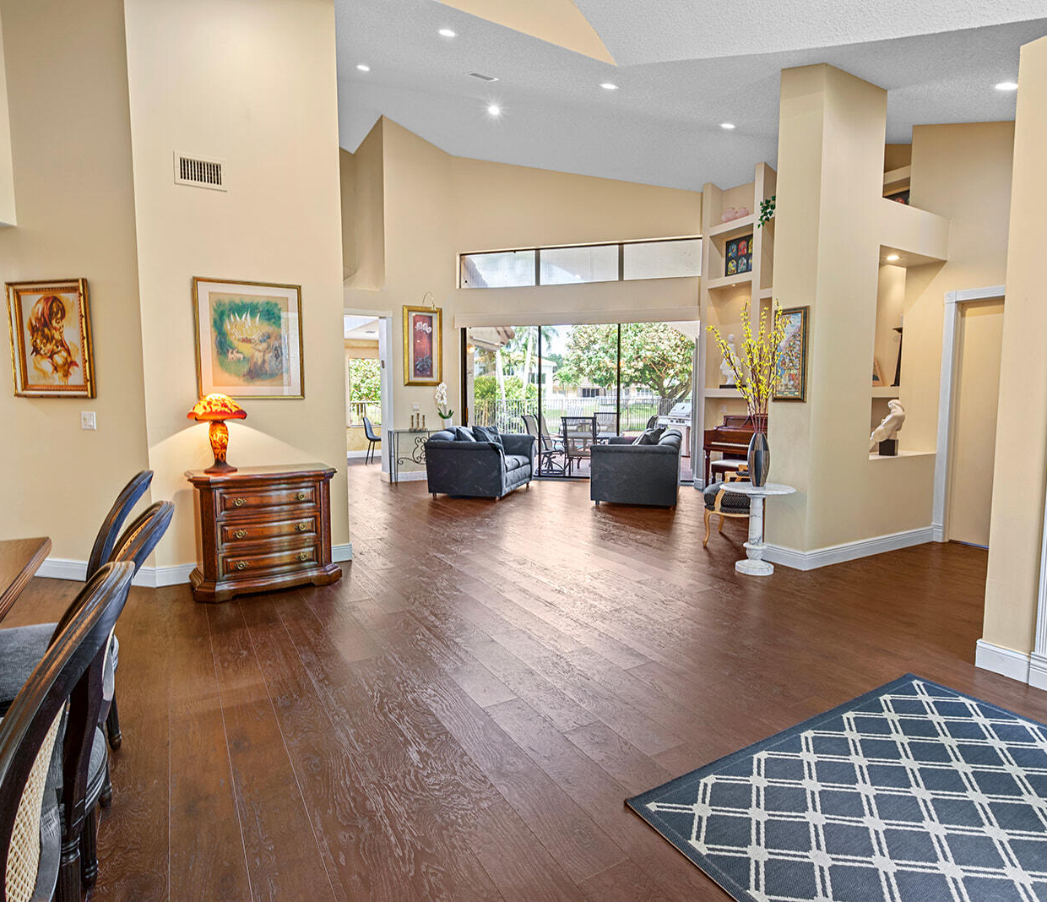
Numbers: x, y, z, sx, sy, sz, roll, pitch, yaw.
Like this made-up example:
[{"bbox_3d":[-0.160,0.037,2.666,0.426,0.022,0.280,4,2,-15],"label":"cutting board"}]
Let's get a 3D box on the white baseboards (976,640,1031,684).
[{"bbox_3d":[2.133,0.932,2.668,0.025,0.126,0.197,-3,6,-30],"label":"white baseboards"}]

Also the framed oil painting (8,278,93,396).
[{"bbox_3d":[-3.111,-0.734,3.950,0.637,0.755,0.045,1,5,15],"label":"framed oil painting"}]

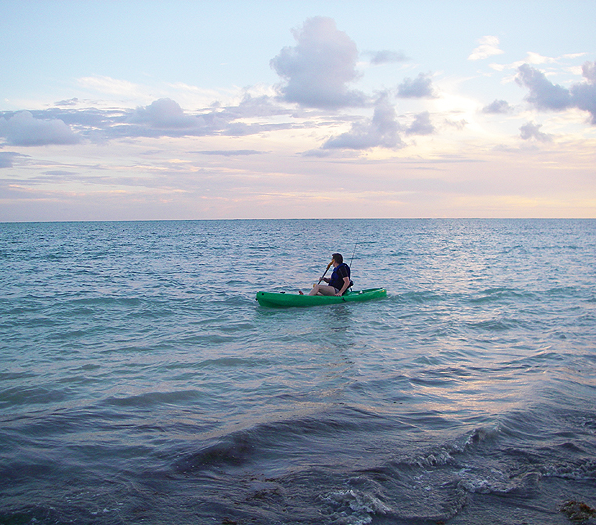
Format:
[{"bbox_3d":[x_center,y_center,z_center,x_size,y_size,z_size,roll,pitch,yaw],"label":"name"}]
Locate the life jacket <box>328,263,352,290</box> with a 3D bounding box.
[{"bbox_3d":[0.852,0.289,15.654,0.310,0.530,0.450,10,0,-16],"label":"life jacket"}]

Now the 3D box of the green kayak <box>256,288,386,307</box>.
[{"bbox_3d":[0.504,0.712,15.500,2.830,0.350,0.740,-2,3,-22],"label":"green kayak"}]

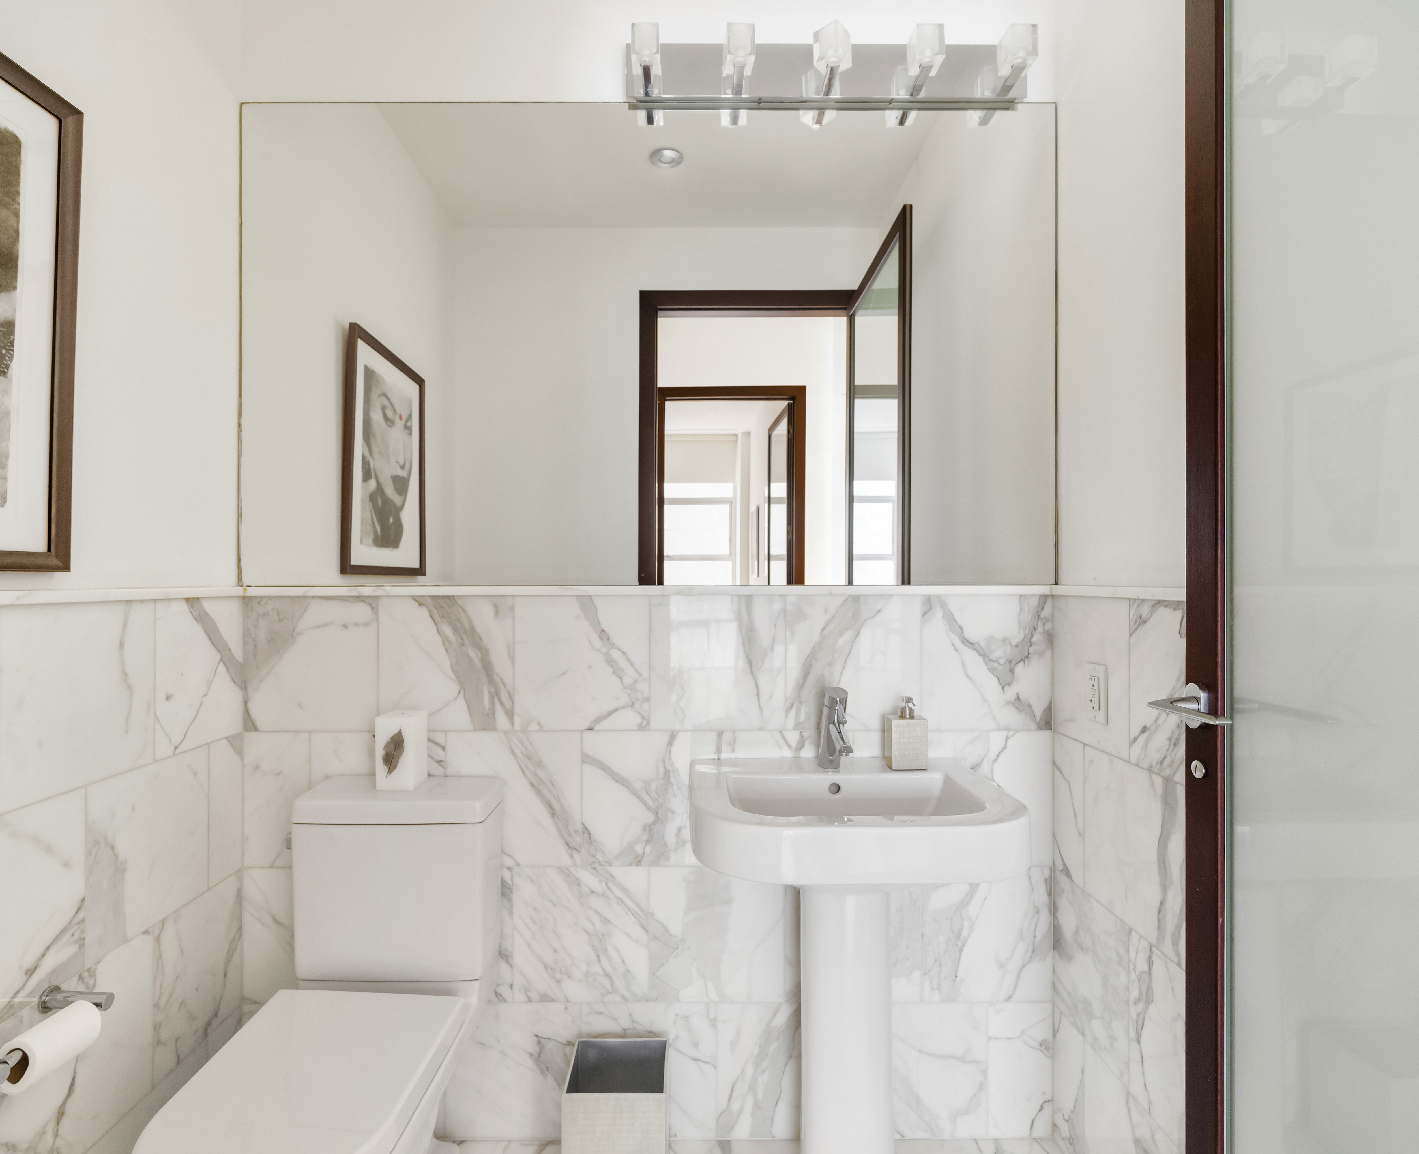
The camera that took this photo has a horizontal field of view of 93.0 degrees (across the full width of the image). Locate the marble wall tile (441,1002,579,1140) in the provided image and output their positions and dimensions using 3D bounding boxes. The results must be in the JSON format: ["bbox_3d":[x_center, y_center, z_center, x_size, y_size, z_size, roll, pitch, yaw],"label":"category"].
[{"bbox_3d":[-0.441,1.110,1.518,0.304,0.304,0.010,0,0,0],"label":"marble wall tile"}]

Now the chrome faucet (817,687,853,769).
[{"bbox_3d":[0.262,0.320,1.400,0.048,0.178,0.145,0,0,-3],"label":"chrome faucet"}]

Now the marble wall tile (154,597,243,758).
[{"bbox_3d":[-1.049,0.196,1.387,0.012,0.304,0.251,0,0,-2],"label":"marble wall tile"}]

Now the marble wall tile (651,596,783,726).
[{"bbox_3d":[0.019,0.195,1.518,0.305,0.304,0.010,0,0,0],"label":"marble wall tile"}]

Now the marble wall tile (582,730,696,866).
[{"bbox_3d":[-0.135,0.500,1.518,0.305,0.304,0.012,0,0,0],"label":"marble wall tile"}]

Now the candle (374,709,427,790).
[{"bbox_3d":[-0.653,0.368,1.432,0.077,0.150,0.076,0,0,0],"label":"candle"}]

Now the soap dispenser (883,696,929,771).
[{"bbox_3d":[0.425,0.333,1.447,0.075,0.151,0.055,0,0,-3],"label":"soap dispenser"}]

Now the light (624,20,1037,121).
[{"bbox_3d":[0.259,-1.120,1.454,0.887,0.122,0.118,0,0,0],"label":"light"}]

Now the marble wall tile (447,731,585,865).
[{"bbox_3d":[-0.437,0.500,1.520,0.305,0.304,0.015,0,0,0],"label":"marble wall tile"}]

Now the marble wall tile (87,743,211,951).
[{"bbox_3d":[-1.046,0.500,1.261,0.012,0.304,0.286,0,0,-2],"label":"marble wall tile"}]

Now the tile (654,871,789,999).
[{"bbox_3d":[0.018,0.804,1.518,0.304,0.304,0.012,0,0,0],"label":"tile"}]

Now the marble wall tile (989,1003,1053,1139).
[{"bbox_3d":[0.699,1.110,1.518,0.143,0.304,0.010,0,0,0],"label":"marble wall tile"}]

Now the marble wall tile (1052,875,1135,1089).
[{"bbox_3d":[0.780,0.804,1.378,0.010,0.305,0.275,0,0,0],"label":"marble wall tile"}]

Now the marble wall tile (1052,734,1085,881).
[{"bbox_3d":[0.780,0.500,1.449,0.012,0.304,0.121,0,0,2],"label":"marble wall tile"}]

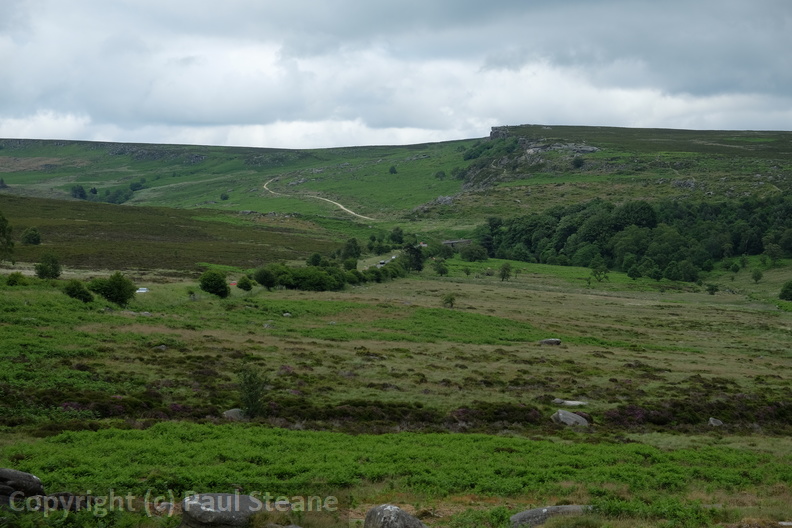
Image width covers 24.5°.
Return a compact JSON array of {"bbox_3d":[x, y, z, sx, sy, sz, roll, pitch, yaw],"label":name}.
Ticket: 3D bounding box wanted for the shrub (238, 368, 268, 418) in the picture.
[{"bbox_3d":[-5.931,5.390,76.000,1.249,2.081,1.186,0,2,0],"label":"shrub"}]

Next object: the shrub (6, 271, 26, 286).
[{"bbox_3d":[-70.667,2.700,340.000,3.724,2.979,3.538,0,2,0],"label":"shrub"}]

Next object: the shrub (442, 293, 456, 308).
[{"bbox_3d":[8.204,5.597,280.000,2.147,2.454,2.040,0,2,0],"label":"shrub"}]

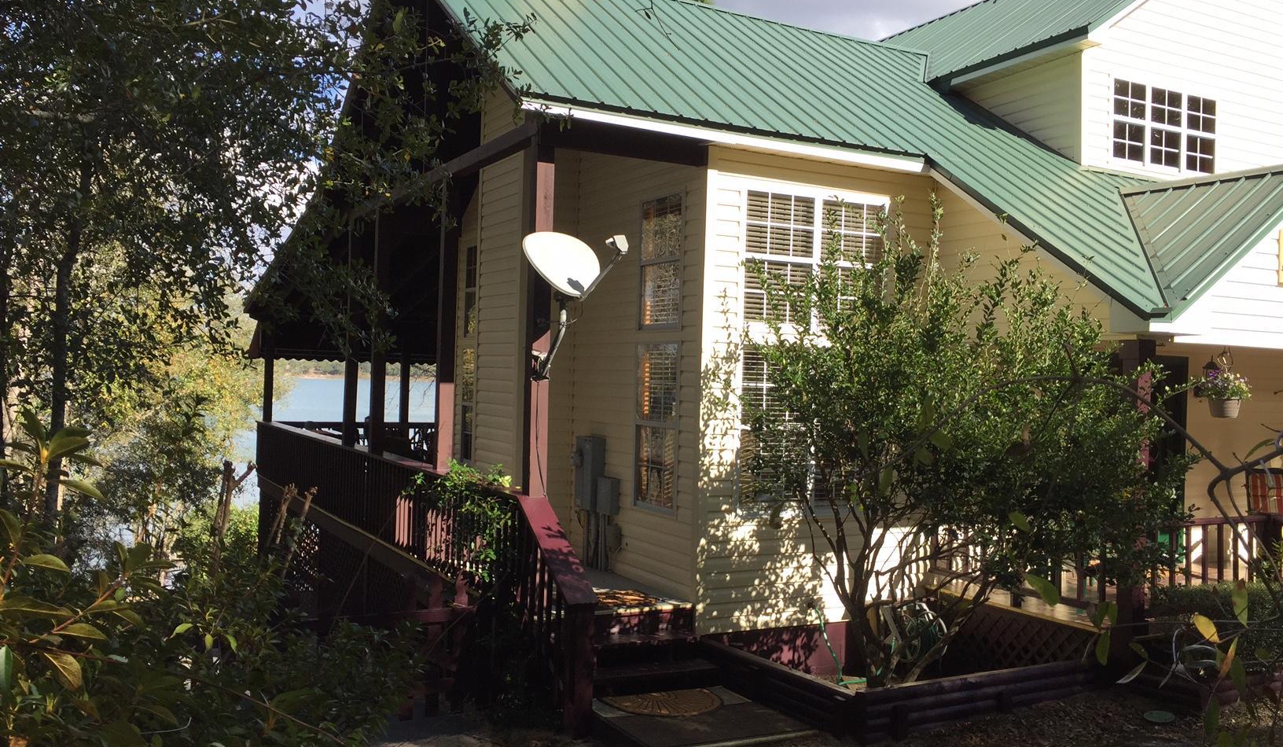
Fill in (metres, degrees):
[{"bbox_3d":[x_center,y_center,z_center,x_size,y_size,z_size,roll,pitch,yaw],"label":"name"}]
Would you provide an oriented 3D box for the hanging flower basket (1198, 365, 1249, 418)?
[{"bbox_3d":[4.460,0.140,8.250,0.380,0.400,0.380,2,0,28],"label":"hanging flower basket"}]

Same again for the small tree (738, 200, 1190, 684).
[{"bbox_3d":[2.330,0.530,7.750,3.200,3.550,2.800,2,0,0],"label":"small tree"}]

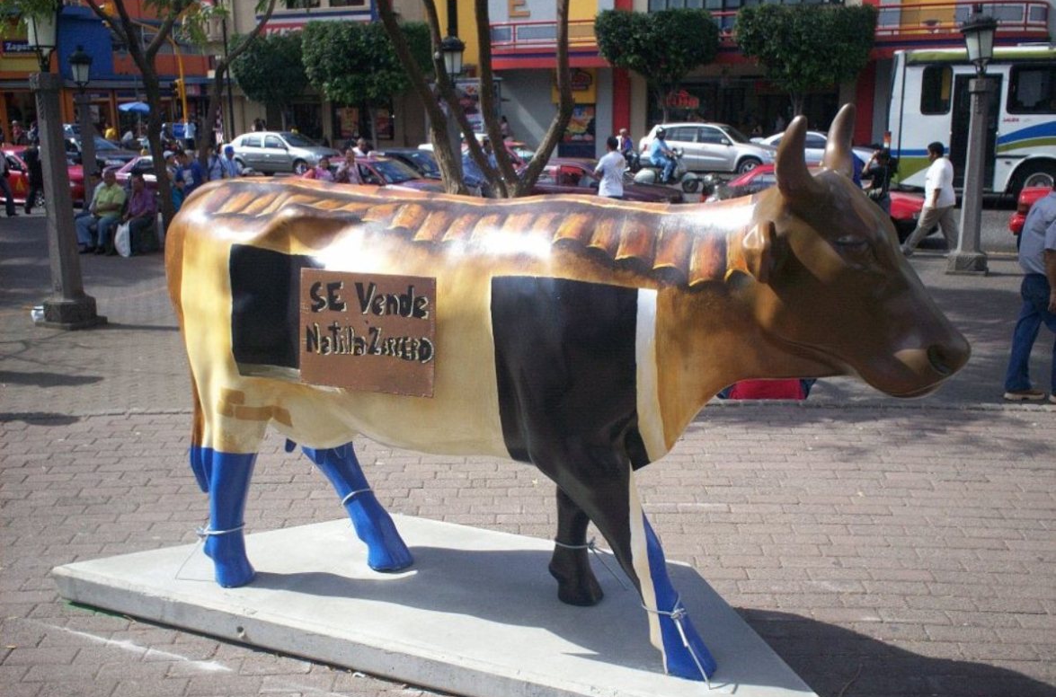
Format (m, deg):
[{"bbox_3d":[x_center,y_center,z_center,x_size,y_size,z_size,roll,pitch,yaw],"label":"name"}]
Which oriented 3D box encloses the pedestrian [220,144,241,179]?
[{"bbox_3d":[-5.573,-2.995,20.795,0.480,1.670,0.340,-12,18,-40],"label":"pedestrian"}]

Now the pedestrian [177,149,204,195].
[{"bbox_3d":[-6.118,-2.769,19.997,0.360,1.680,0.500,-10,17,-35],"label":"pedestrian"}]

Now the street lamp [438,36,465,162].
[{"bbox_3d":[-1.317,-4.075,20.030,0.500,3.250,0.500,10,17,38],"label":"street lamp"}]

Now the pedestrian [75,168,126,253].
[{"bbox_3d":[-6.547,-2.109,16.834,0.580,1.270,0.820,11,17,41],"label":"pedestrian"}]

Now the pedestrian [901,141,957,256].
[{"bbox_3d":[5.815,-2.161,15.924,0.720,1.660,0.520,2,13,10],"label":"pedestrian"}]

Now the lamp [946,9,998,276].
[{"bbox_3d":[5.809,-2.729,14.362,0.530,3.450,0.530,2,13,10],"label":"lamp"}]

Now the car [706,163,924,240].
[{"bbox_3d":[5.441,-2.723,20.284,4.120,1.390,1.660,2,12,16],"label":"car"}]

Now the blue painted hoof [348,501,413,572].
[{"bbox_3d":[-0.478,0.598,3.556,0.185,0.205,0.120,5,15,22],"label":"blue painted hoof"}]

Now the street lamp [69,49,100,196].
[{"bbox_3d":[-8.662,-4.120,21.503,0.520,3.450,0.520,5,14,24],"label":"street lamp"}]

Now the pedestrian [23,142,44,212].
[{"bbox_3d":[-10.733,-3.694,24.054,0.600,1.680,0.500,-3,13,-10],"label":"pedestrian"}]

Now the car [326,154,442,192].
[{"bbox_3d":[-3.632,-3.854,26.166,4.250,1.420,1.660,10,17,38],"label":"car"}]

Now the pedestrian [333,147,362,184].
[{"bbox_3d":[-3.315,-2.919,20.489,0.500,1.620,0.340,1,14,6],"label":"pedestrian"}]

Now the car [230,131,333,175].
[{"bbox_3d":[-8.350,-6.659,37.171,4.120,1.420,1.640,3,12,18],"label":"car"}]

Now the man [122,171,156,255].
[{"bbox_3d":[-6.008,-2.070,16.908,0.480,1.260,0.680,9,15,40],"label":"man"}]

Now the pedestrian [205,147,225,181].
[{"bbox_3d":[-5.566,-2.824,19.647,0.400,1.620,0.480,2,13,10],"label":"pedestrian"}]

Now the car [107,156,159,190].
[{"bbox_3d":[-8.659,-4.105,27.400,4.250,1.400,1.680,5,12,25],"label":"car"}]

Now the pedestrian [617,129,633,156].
[{"bbox_3d":[3.104,-6.285,34.466,0.700,1.350,0.550,7,14,29],"label":"pedestrian"}]

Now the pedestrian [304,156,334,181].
[{"bbox_3d":[-3.857,-2.880,20.978,0.480,1.520,0.340,1,14,6],"label":"pedestrian"}]

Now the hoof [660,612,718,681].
[{"bbox_3d":[0.413,0.752,2.814,0.140,0.160,0.110,5,13,26],"label":"hoof"}]

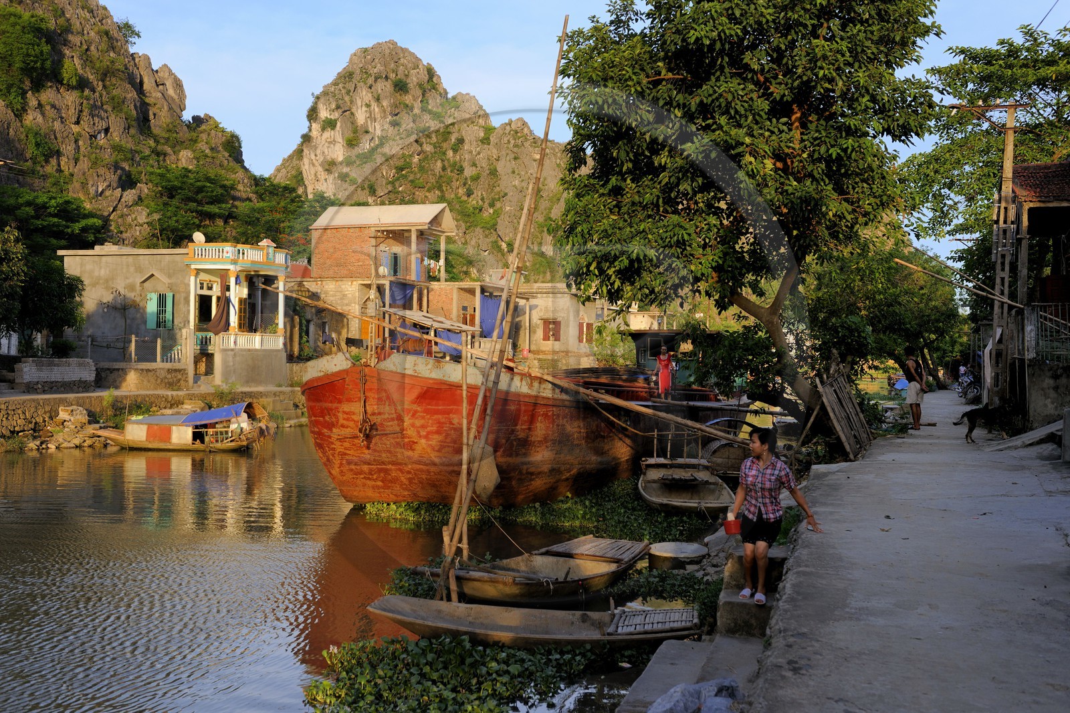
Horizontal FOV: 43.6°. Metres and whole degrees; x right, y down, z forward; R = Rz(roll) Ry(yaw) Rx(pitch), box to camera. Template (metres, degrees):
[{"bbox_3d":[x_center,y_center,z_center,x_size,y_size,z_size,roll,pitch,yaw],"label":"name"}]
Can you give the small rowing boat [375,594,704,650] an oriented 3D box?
[{"bbox_3d":[-0.030,2.480,12.250,3.000,0.520,1.100,0,0,2],"label":"small rowing boat"}]

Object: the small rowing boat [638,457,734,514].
[{"bbox_3d":[2.500,2.210,22.300,1.450,0.650,3.600,0,0,5],"label":"small rowing boat"}]

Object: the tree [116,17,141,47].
[{"bbox_3d":[-42.600,-33.900,140.000,2.800,3.200,2.700,0,0,0],"label":"tree"}]

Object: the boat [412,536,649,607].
[{"bbox_3d":[0.140,2.310,14.600,1.250,0.520,2.700,0,0,41],"label":"boat"}]

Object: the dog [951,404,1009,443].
[{"bbox_3d":[7.580,1.150,22.800,1.000,0.640,0.270,0,0,-15],"label":"dog"}]

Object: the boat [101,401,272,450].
[{"bbox_3d":[-10.300,2.070,38.800,5.300,1.500,1.500,0,0,18],"label":"boat"}]

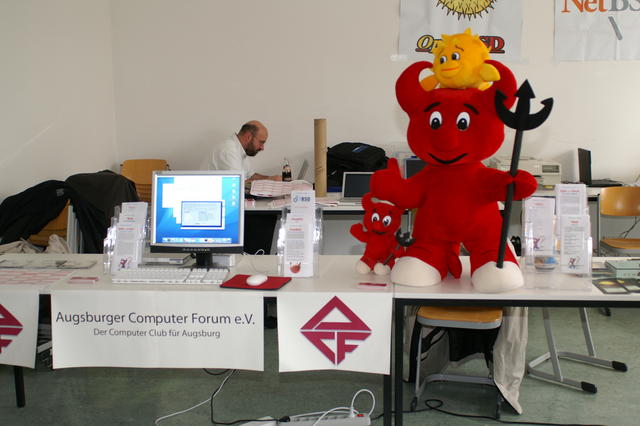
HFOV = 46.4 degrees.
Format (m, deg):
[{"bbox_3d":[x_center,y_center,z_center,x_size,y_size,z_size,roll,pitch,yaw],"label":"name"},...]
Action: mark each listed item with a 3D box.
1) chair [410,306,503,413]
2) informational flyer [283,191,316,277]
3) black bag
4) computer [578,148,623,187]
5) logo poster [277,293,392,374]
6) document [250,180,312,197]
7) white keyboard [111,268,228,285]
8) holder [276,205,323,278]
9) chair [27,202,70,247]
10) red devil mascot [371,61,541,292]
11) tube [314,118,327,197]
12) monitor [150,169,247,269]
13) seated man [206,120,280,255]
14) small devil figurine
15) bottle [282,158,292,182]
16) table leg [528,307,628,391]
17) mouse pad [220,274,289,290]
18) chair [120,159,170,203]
[{"bbox_3d":[0.680,0.500,3.622,0.410,0.820,0.480,1,9,14],"label":"chair"},{"bbox_3d":[-0.082,0.088,3.101,0.120,0.350,0.040,0,-11,6],"label":"informational flyer"},{"bbox_3d":[0.325,-0.374,6.030,0.520,0.380,0.280,0,8,3],"label":"black bag"},{"bbox_3d":[2.482,-0.389,6.627,0.290,0.300,0.340,0,7,2],"label":"computer"},{"bbox_3d":[0.059,0.455,2.812,0.428,0.315,0.030,0,7,5],"label":"logo poster"},{"bbox_3d":[-0.299,-0.186,5.773,0.460,0.100,0.280,0,7,5],"label":"document"},{"bbox_3d":[-0.598,0.256,3.031,0.450,0.032,0.145,0,7,3],"label":"white keyboard"},{"bbox_3d":[-0.082,0.120,3.115,0.165,0.275,0.170,0,7,6],"label":"holder"},{"bbox_3d":[-1.738,0.271,4.468,0.430,0.850,0.500,0,7,5],"label":"chair"},{"bbox_3d":[0.543,-0.157,2.929,0.620,0.845,0.420,2,9,16],"label":"red devil mascot"},{"bbox_3d":[0.000,-0.419,5.648,0.090,0.590,0.090,-1,8,0],"label":"tube"},{"bbox_3d":[-0.528,0.022,3.277,0.405,0.420,0.200,0,8,7],"label":"monitor"},{"bbox_3d":[-0.581,-0.046,5.773,0.700,1.310,0.500,-1,8,-3],"label":"seated man"},{"bbox_3d":[0.251,0.081,3.161,0.235,0.335,0.180,0,7,4],"label":"small devil figurine"},{"bbox_3d":[-0.275,-0.325,6.309,0.080,0.270,0.080,0,7,5],"label":"bottle"},{"bbox_3d":[1.374,0.632,3.966,0.400,0.440,0.410,-9,12,-43],"label":"table leg"},{"bbox_3d":[-0.251,0.272,2.966,0.234,0.008,0.205,1,9,12],"label":"mouse pad"},{"bbox_3d":[-1.545,-0.031,6.346,0.430,0.850,0.500,0,7,5],"label":"chair"}]

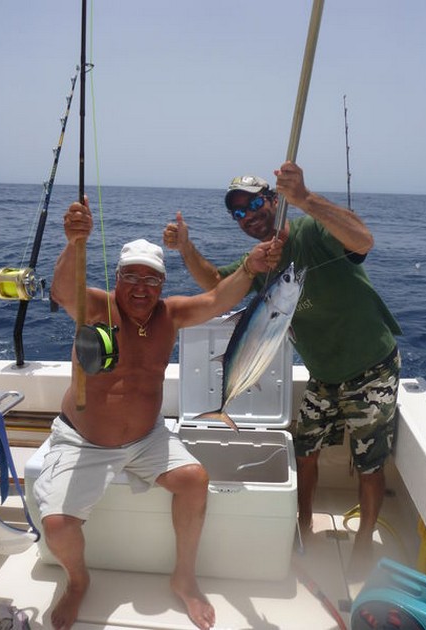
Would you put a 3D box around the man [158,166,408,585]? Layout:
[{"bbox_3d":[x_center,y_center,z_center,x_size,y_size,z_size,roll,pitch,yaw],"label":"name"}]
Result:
[{"bbox_3d":[0.296,0.265,2.135,0.875,1.718,0.577,8,15,25],"label":"man"}]

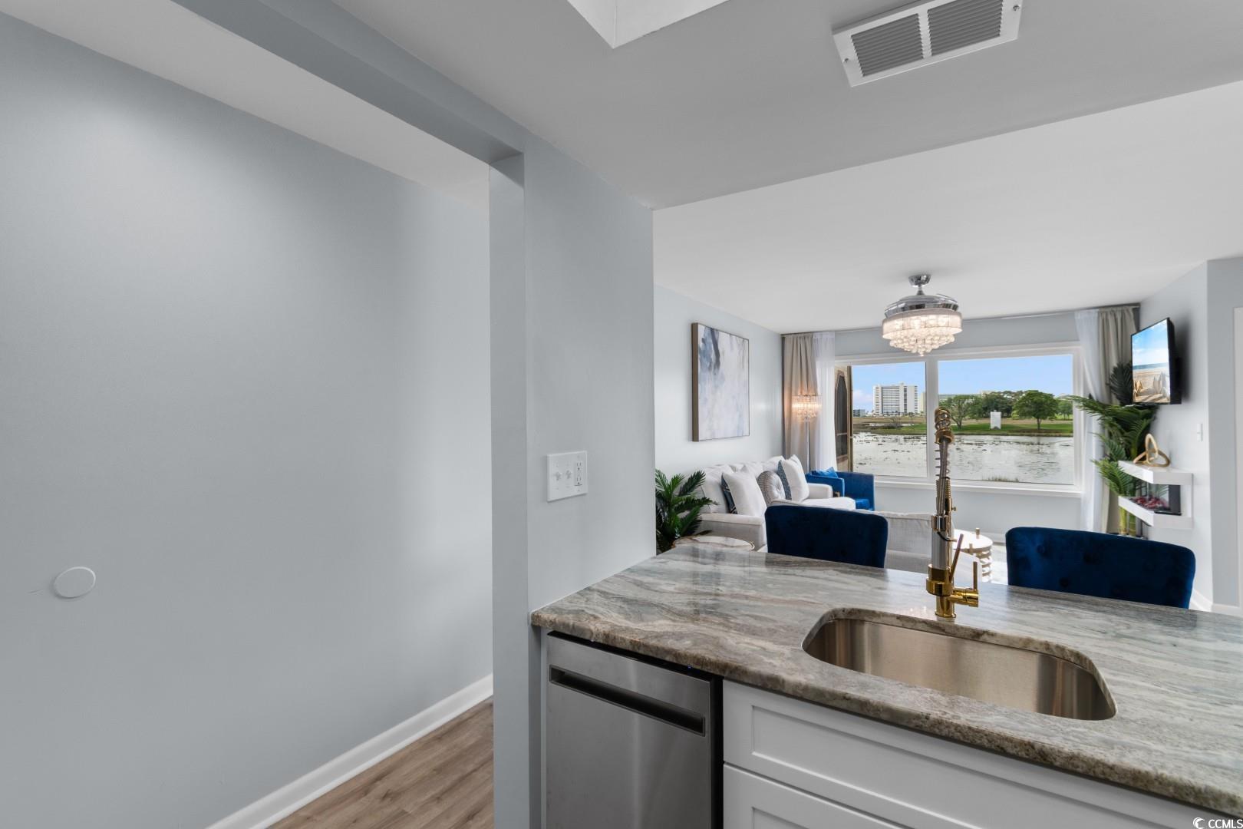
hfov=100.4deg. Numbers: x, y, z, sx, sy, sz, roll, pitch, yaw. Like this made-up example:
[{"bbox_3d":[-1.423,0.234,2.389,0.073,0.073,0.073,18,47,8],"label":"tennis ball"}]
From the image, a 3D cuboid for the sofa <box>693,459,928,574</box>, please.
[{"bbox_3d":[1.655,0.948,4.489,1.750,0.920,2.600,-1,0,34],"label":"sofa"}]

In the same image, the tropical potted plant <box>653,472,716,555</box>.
[{"bbox_3d":[0.396,0.899,3.645,0.620,1.040,0.620,-1,0,34],"label":"tropical potted plant"}]

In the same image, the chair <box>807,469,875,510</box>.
[{"bbox_3d":[2.449,1.044,6.003,0.720,0.720,0.700,0,0,-39],"label":"chair"}]

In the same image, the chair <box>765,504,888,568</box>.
[{"bbox_3d":[0.692,0.892,1.850,0.460,1.040,0.540,-1,0,34],"label":"chair"}]

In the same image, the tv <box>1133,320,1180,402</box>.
[{"bbox_3d":[4.357,-0.396,4.221,0.060,0.620,1.050,-1,0,34],"label":"tv"}]

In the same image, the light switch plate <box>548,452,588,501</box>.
[{"bbox_3d":[-0.142,0.170,1.435,0.012,0.124,0.172,-1,0,34],"label":"light switch plate"}]

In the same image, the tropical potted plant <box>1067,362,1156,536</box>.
[{"bbox_3d":[4.371,0.455,4.660,0.700,1.850,0.780,-1,0,34],"label":"tropical potted plant"}]

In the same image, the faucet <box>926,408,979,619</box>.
[{"bbox_3d":[0.755,0.240,1.187,0.105,0.510,0.230,-1,0,34],"label":"faucet"}]

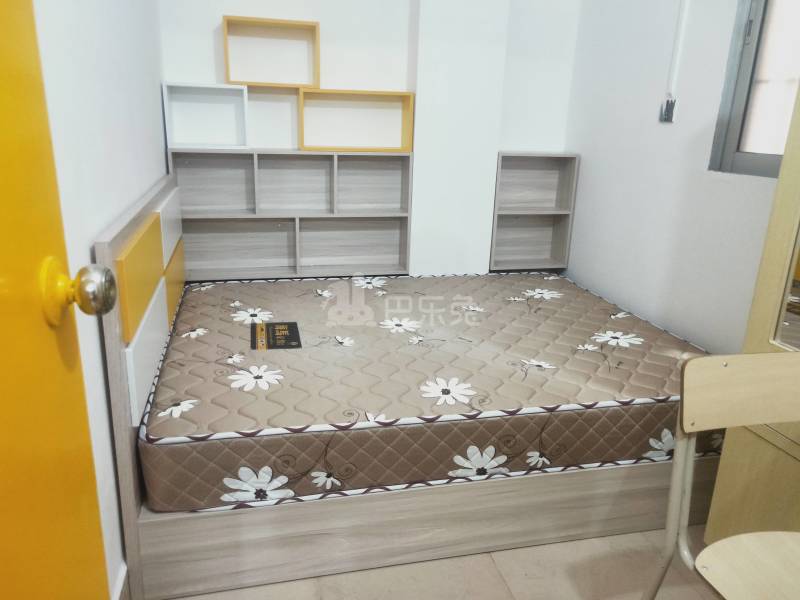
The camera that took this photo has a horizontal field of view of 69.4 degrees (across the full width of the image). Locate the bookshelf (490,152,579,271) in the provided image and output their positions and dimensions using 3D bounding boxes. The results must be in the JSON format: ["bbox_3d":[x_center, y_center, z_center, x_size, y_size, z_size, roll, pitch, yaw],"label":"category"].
[{"bbox_3d":[0.725,-0.511,3.294,0.477,0.644,0.200,-2,19,-13],"label":"bookshelf"}]

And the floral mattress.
[{"bbox_3d":[0.116,0.219,2.453,2.033,0.246,1.456,-2,19,-14],"label":"floral mattress"}]

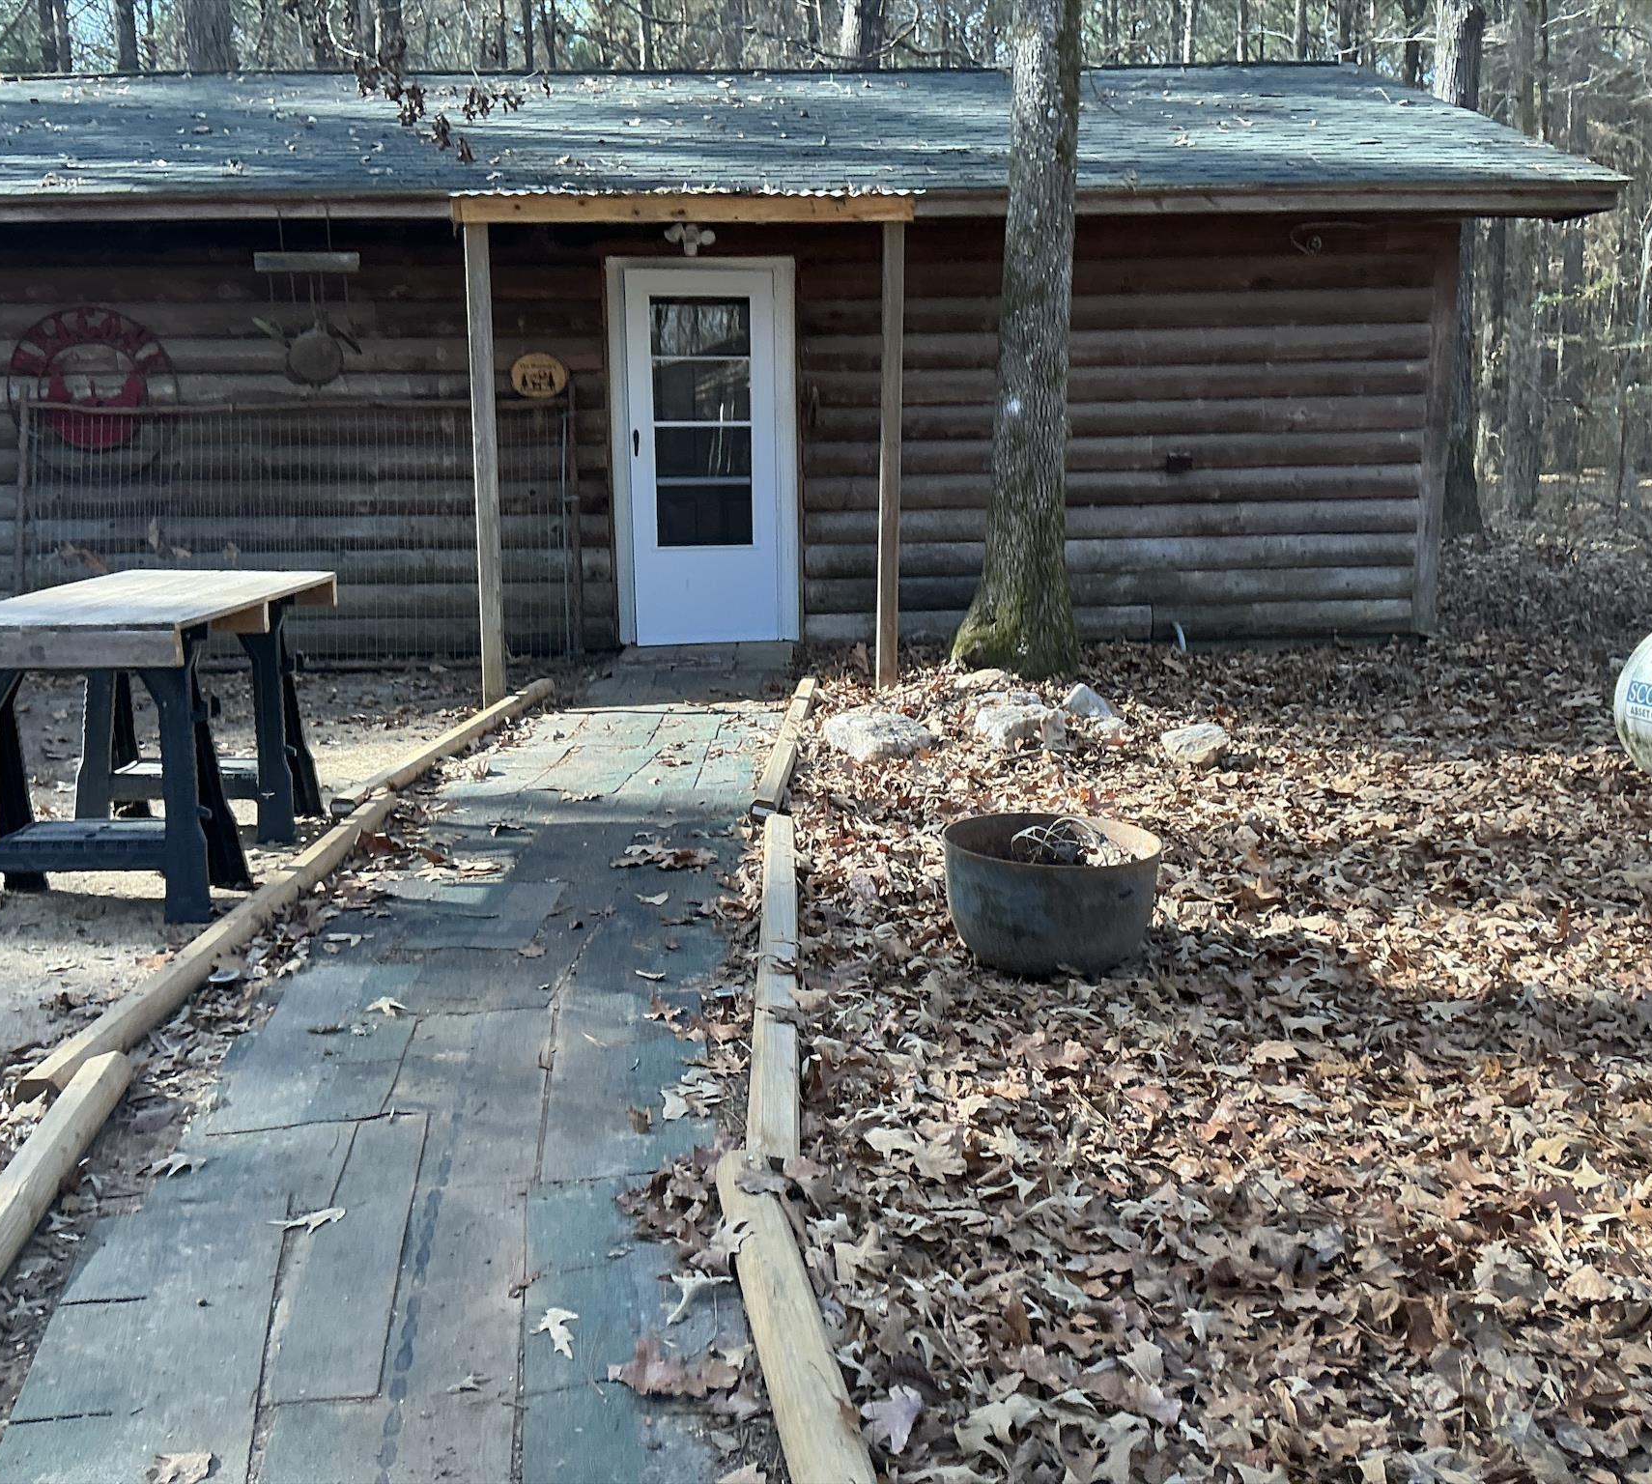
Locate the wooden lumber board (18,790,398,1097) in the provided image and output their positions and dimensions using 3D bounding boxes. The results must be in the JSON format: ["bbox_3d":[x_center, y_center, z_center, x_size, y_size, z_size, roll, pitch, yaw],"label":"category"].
[{"bbox_3d":[-1.583,0.474,4.467,0.093,0.068,2.440,0,12,2],"label":"wooden lumber board"}]

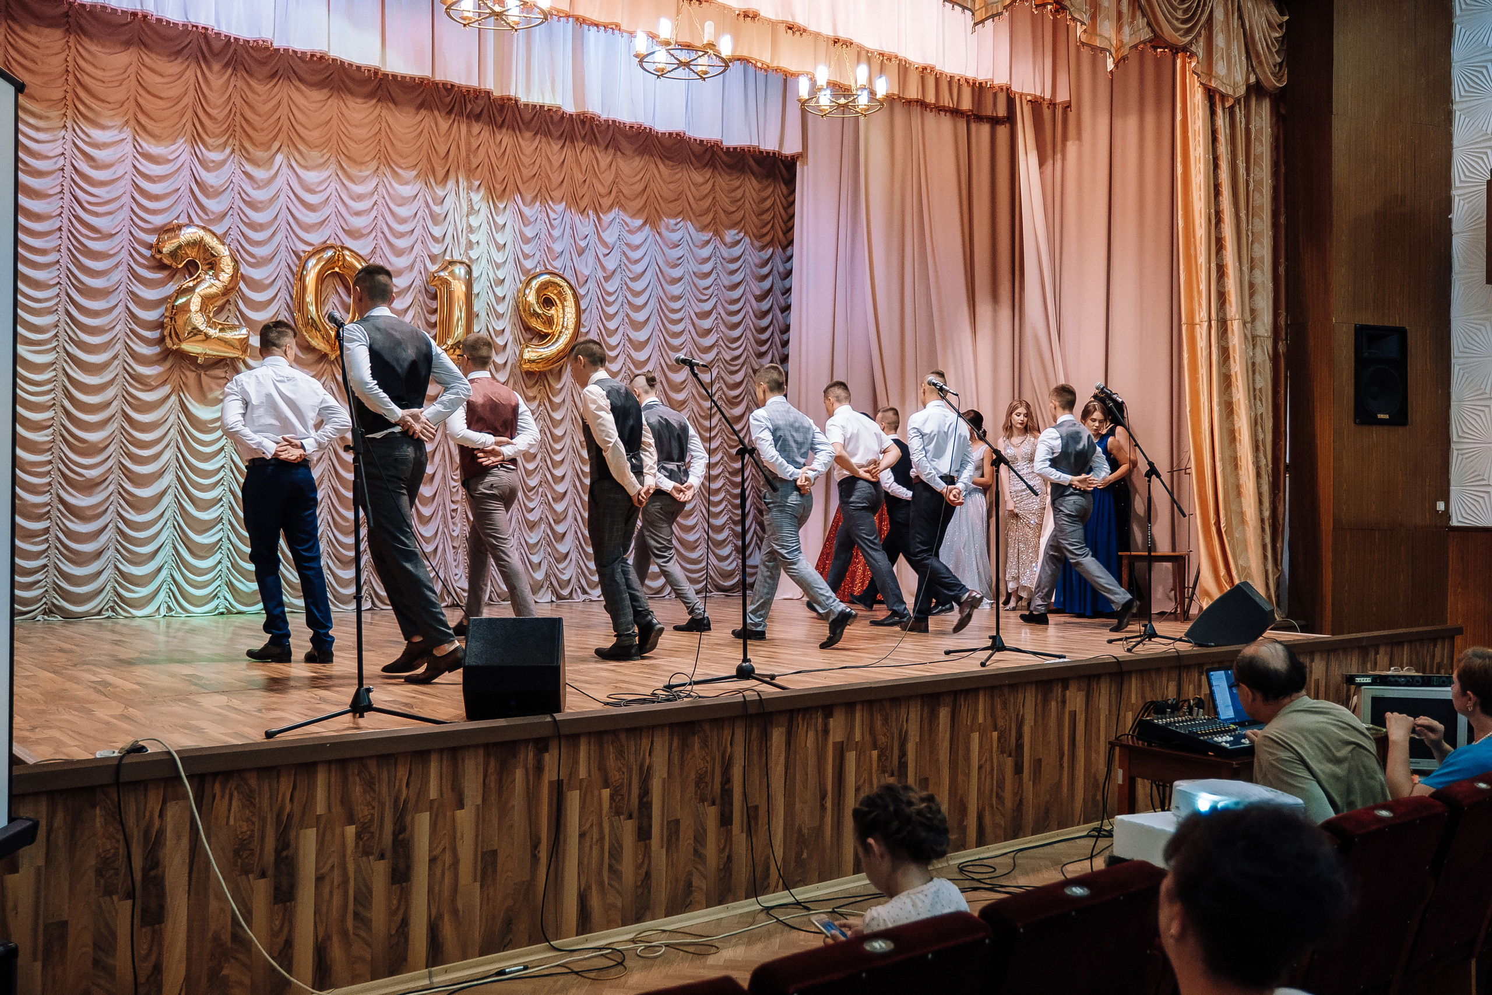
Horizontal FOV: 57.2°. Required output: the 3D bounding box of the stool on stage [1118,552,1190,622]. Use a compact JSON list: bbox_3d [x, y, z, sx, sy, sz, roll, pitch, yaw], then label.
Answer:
[{"bbox_3d":[3.124,0.692,10.457,0.520,0.520,0.400,0,-2,9],"label":"stool on stage"}]

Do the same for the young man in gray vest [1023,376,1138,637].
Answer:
[{"bbox_3d":[2.382,0.054,9.824,0.560,1.750,0.860,1,-2,-33],"label":"young man in gray vest"}]

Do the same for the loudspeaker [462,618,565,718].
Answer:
[{"bbox_3d":[-0.796,0.588,4.805,0.325,0.370,0.480,0,-2,-5],"label":"loudspeaker"}]

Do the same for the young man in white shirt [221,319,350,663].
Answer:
[{"bbox_3d":[-2.348,-0.054,7.000,0.610,1.750,0.410,1,-1,-28],"label":"young man in white shirt"}]

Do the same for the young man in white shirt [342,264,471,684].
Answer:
[{"bbox_3d":[-1.494,-0.105,6.145,0.600,1.820,0.570,-1,-2,40],"label":"young man in white shirt"}]

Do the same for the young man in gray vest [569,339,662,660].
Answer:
[{"bbox_3d":[-0.684,-0.004,7.200,0.500,1.690,0.470,0,-1,32],"label":"young man in gray vest"}]

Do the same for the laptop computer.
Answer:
[{"bbox_3d":[2.314,0.911,6.147,0.360,0.230,0.320,1,-1,-38],"label":"laptop computer"}]

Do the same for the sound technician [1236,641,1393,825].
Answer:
[{"bbox_3d":[1.974,1.131,4.800,0.520,1.240,0.740,1,-1,-35],"label":"sound technician"}]

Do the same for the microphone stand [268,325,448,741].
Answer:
[{"bbox_3d":[-1.419,0.071,5.000,0.580,1.470,0.600,1,-1,-35],"label":"microphone stand"}]

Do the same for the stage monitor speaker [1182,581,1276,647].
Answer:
[{"bbox_3d":[2.936,0.701,8.305,0.490,0.380,0.330,0,-2,27],"label":"stage monitor speaker"}]

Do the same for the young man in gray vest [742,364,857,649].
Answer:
[{"bbox_3d":[0.329,0.022,8.373,0.570,1.710,0.840,2,-2,-40],"label":"young man in gray vest"}]

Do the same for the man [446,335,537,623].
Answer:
[{"bbox_3d":[-1.488,-0.036,8.100,0.520,1.770,0.470,1,-1,-42],"label":"man"}]

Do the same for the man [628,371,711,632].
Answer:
[{"bbox_3d":[-0.505,0.011,9.050,0.540,1.710,0.490,0,-1,42],"label":"man"}]

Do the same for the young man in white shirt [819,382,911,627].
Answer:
[{"bbox_3d":[0.888,0.046,10.224,0.560,1.770,0.800,2,-2,-42],"label":"young man in white shirt"}]

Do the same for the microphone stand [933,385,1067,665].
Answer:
[{"bbox_3d":[1.388,0.098,7.520,0.720,1.540,0.610,0,-1,38],"label":"microphone stand"}]

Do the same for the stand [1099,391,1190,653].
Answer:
[{"bbox_3d":[2.414,0.103,8.220,0.620,1.580,0.550,0,-1,32],"label":"stand"}]

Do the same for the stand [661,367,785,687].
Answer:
[{"bbox_3d":[-0.022,0.096,5.840,0.580,1.420,0.770,2,-2,-40],"label":"stand"}]

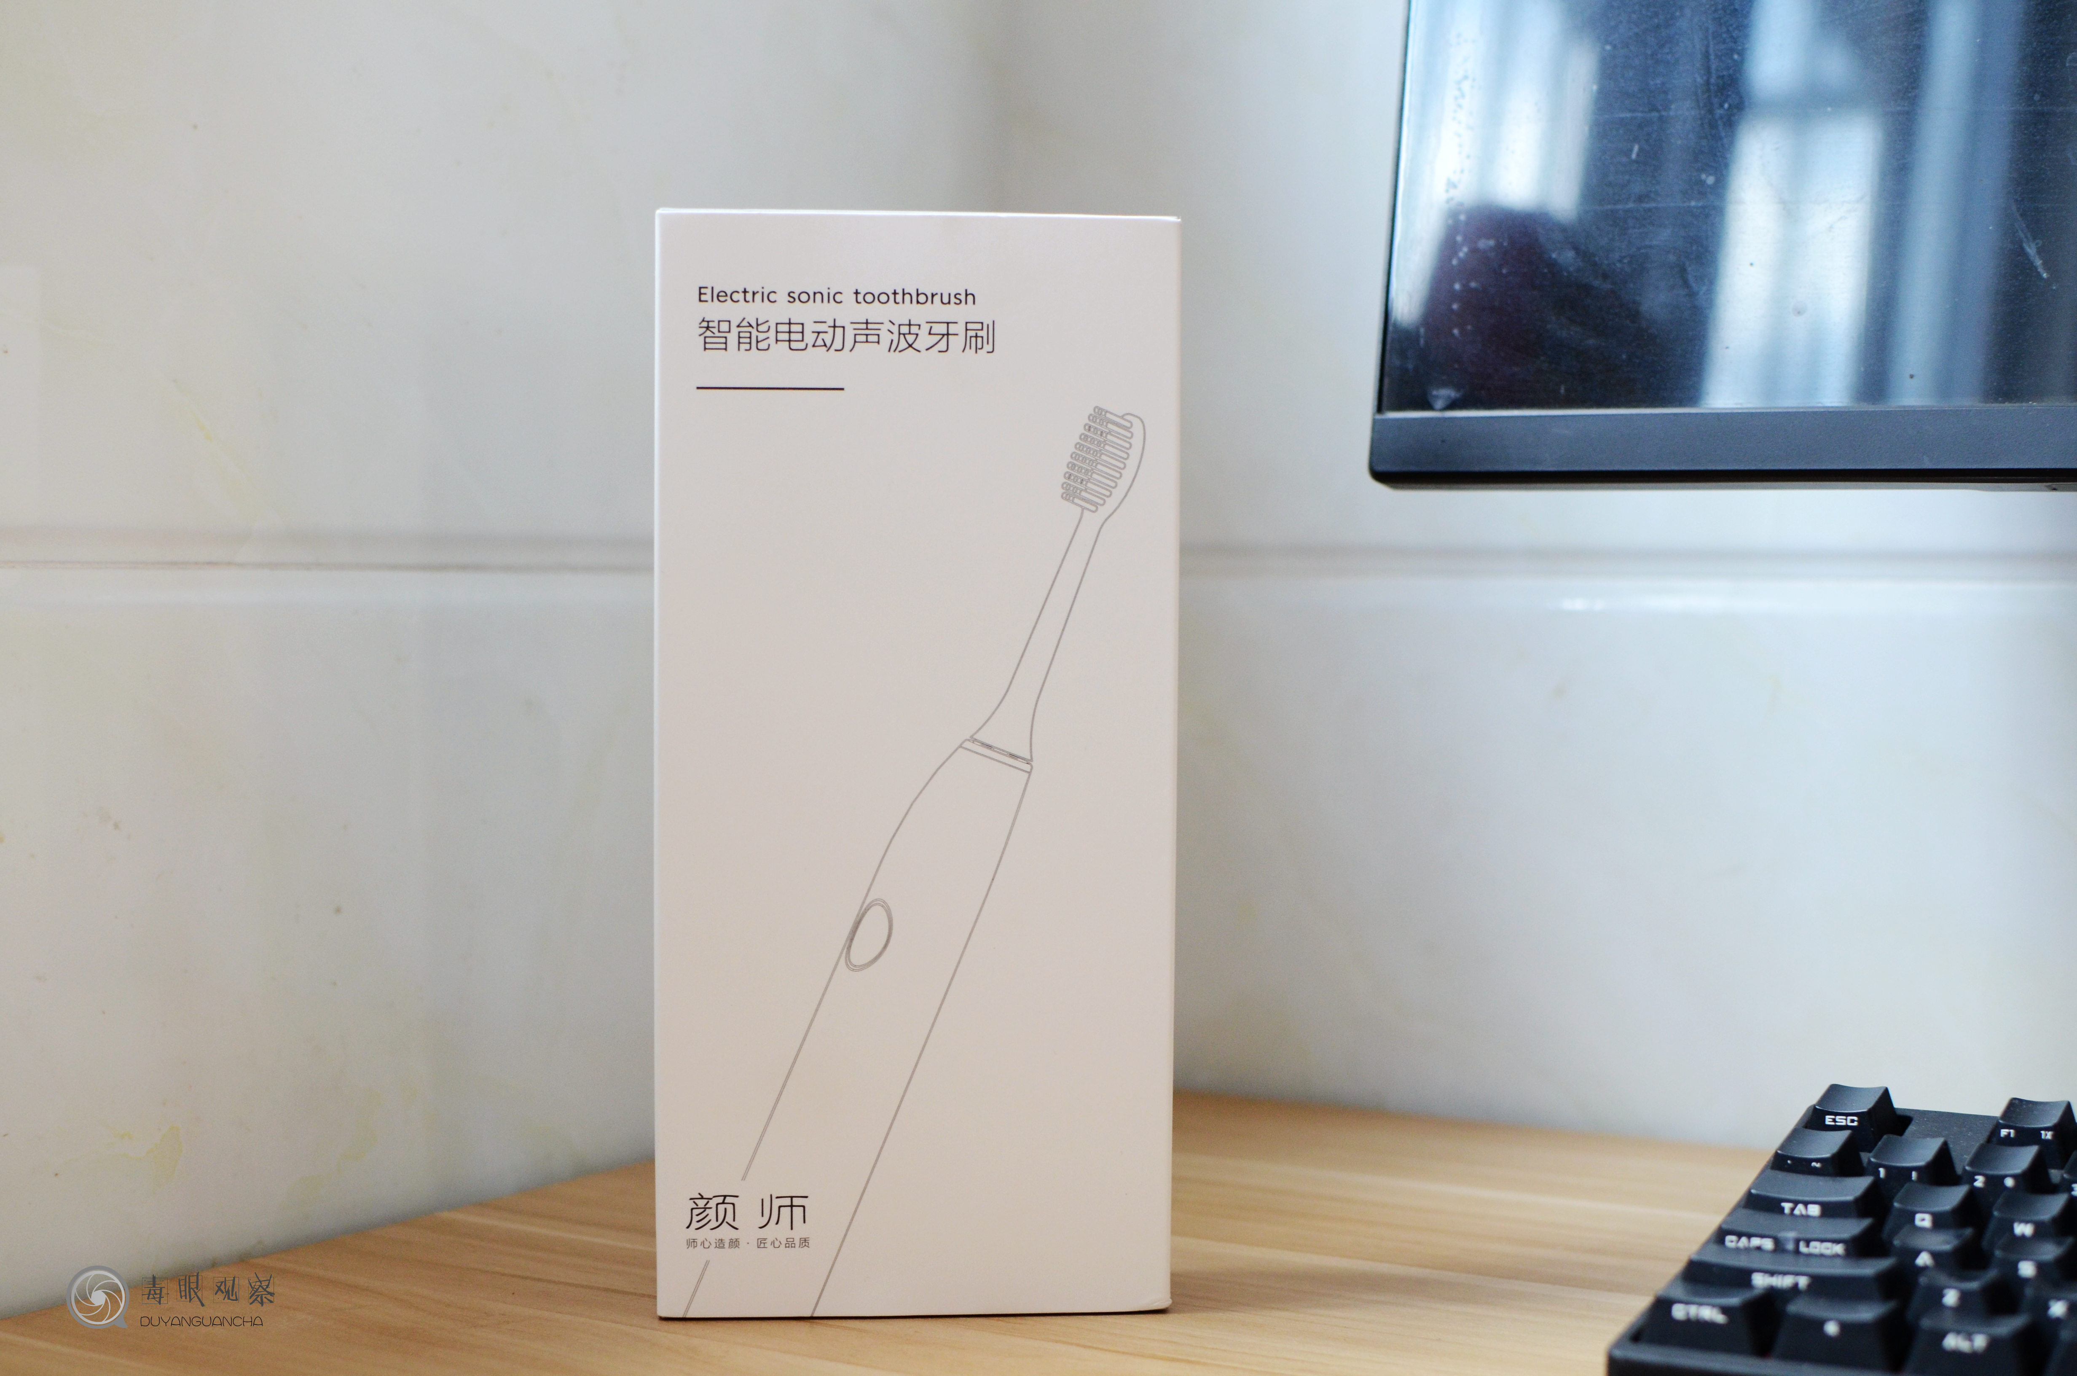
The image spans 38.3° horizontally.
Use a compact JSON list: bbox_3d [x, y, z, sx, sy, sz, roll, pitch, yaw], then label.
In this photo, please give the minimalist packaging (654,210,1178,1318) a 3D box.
[{"bbox_3d":[-0.028,0.017,0.674,0.112,0.239,0.053,0,3,-4],"label":"minimalist packaging"}]

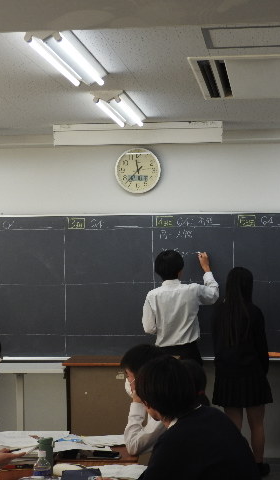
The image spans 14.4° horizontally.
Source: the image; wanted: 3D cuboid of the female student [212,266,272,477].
[{"bbox_3d":[0.774,0.986,8.367,0.443,1.557,0.340,-1,-1,10],"label":"female student"}]

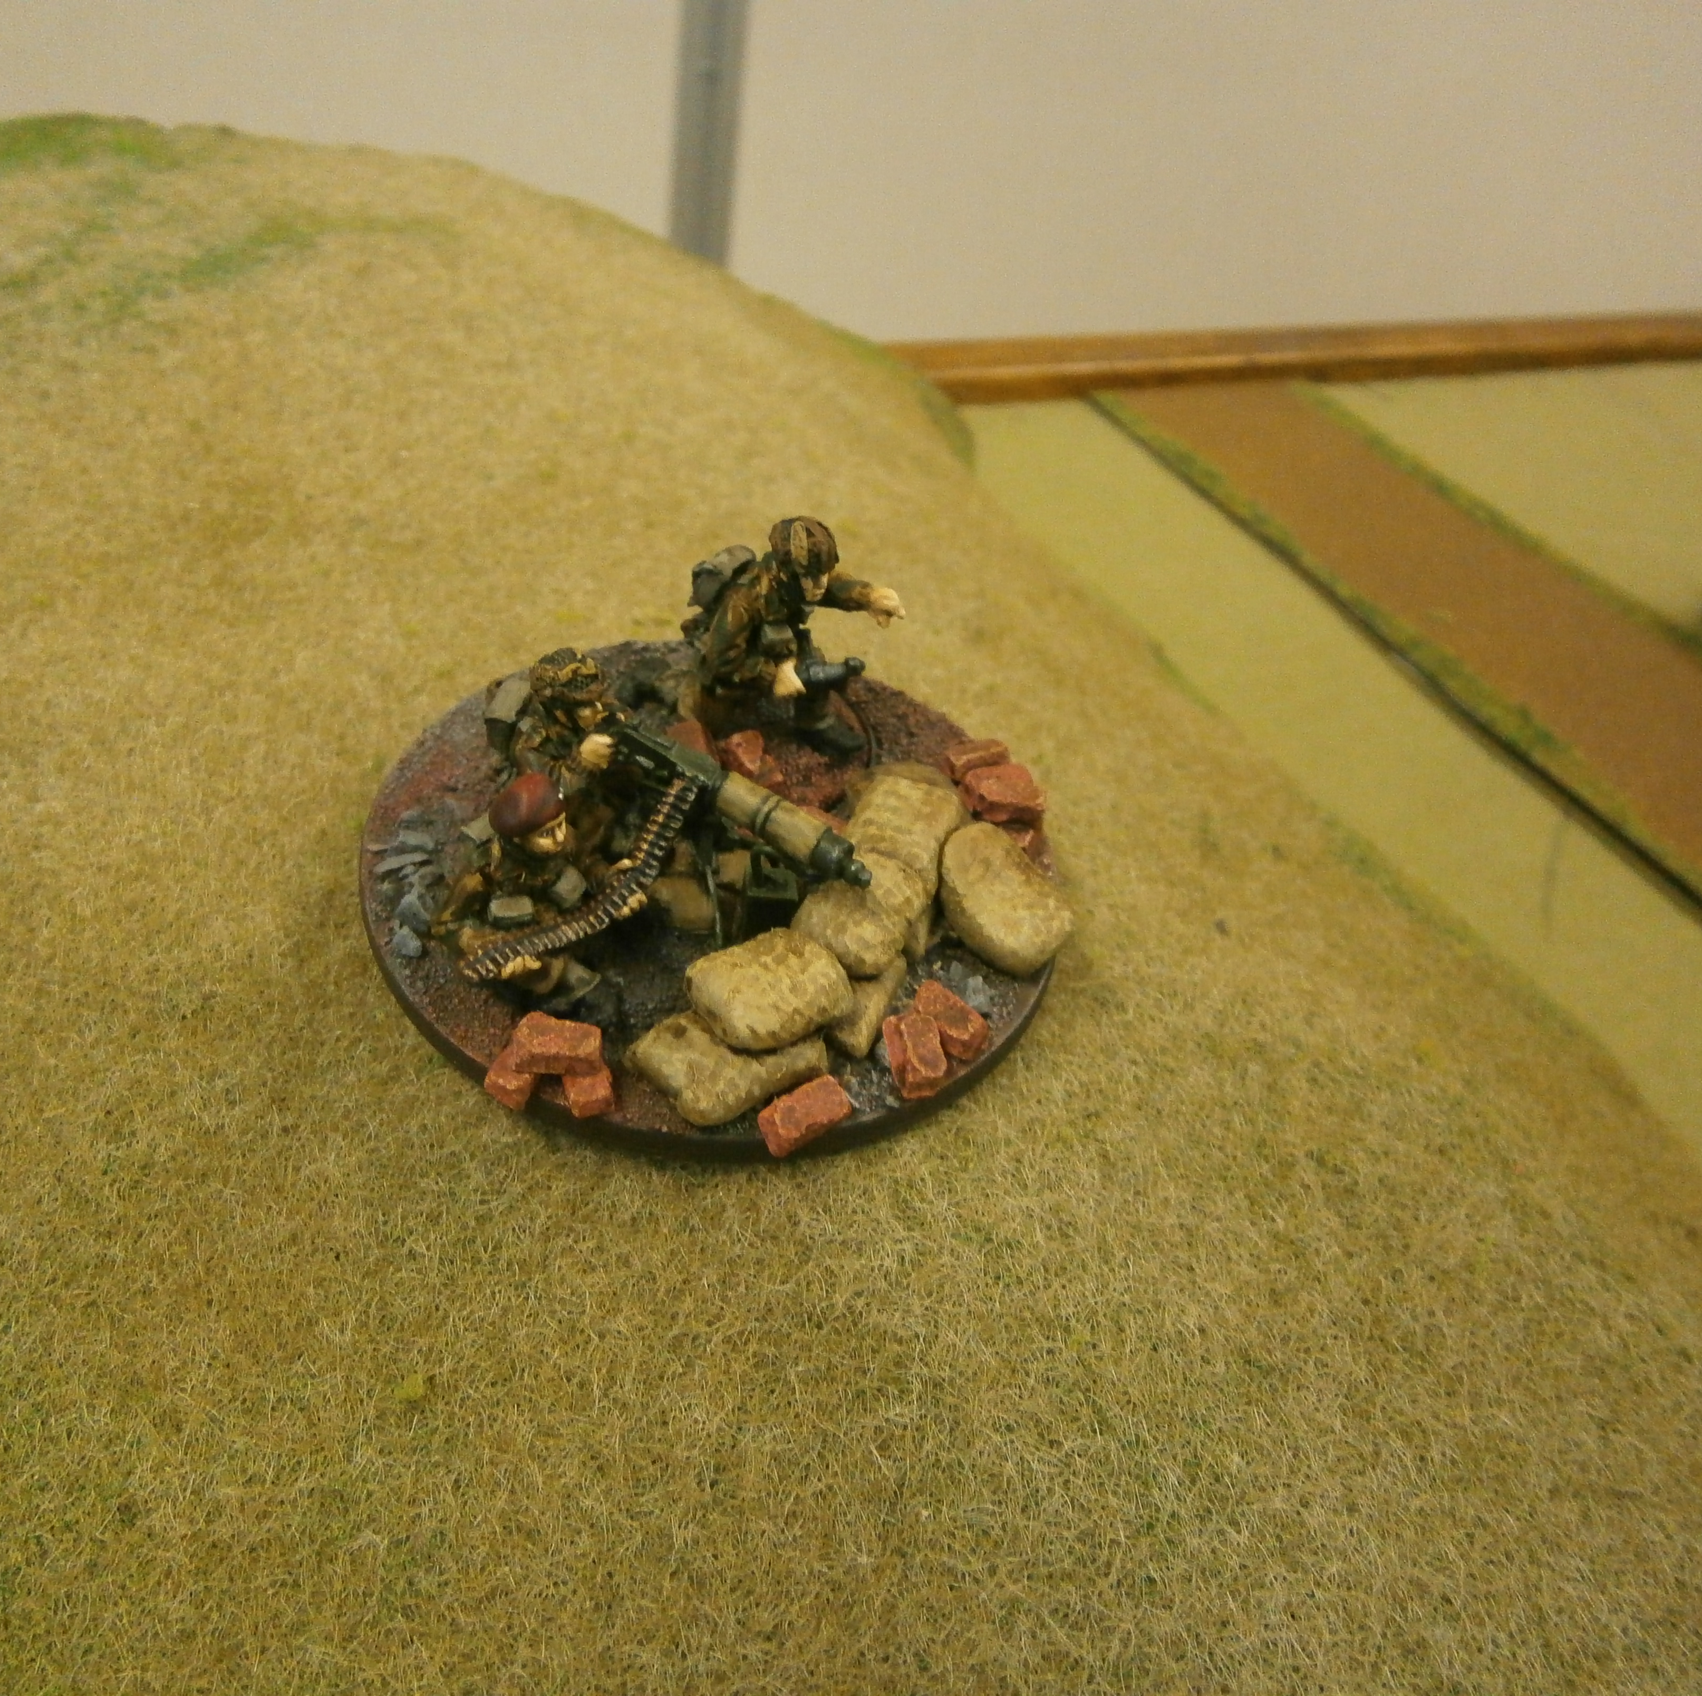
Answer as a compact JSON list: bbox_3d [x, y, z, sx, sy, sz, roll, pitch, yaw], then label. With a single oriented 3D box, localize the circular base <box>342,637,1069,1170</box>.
[{"bbox_3d":[-0.011,0.001,0.147,0.060,0.003,0.060,6,43,-6],"label":"circular base"}]

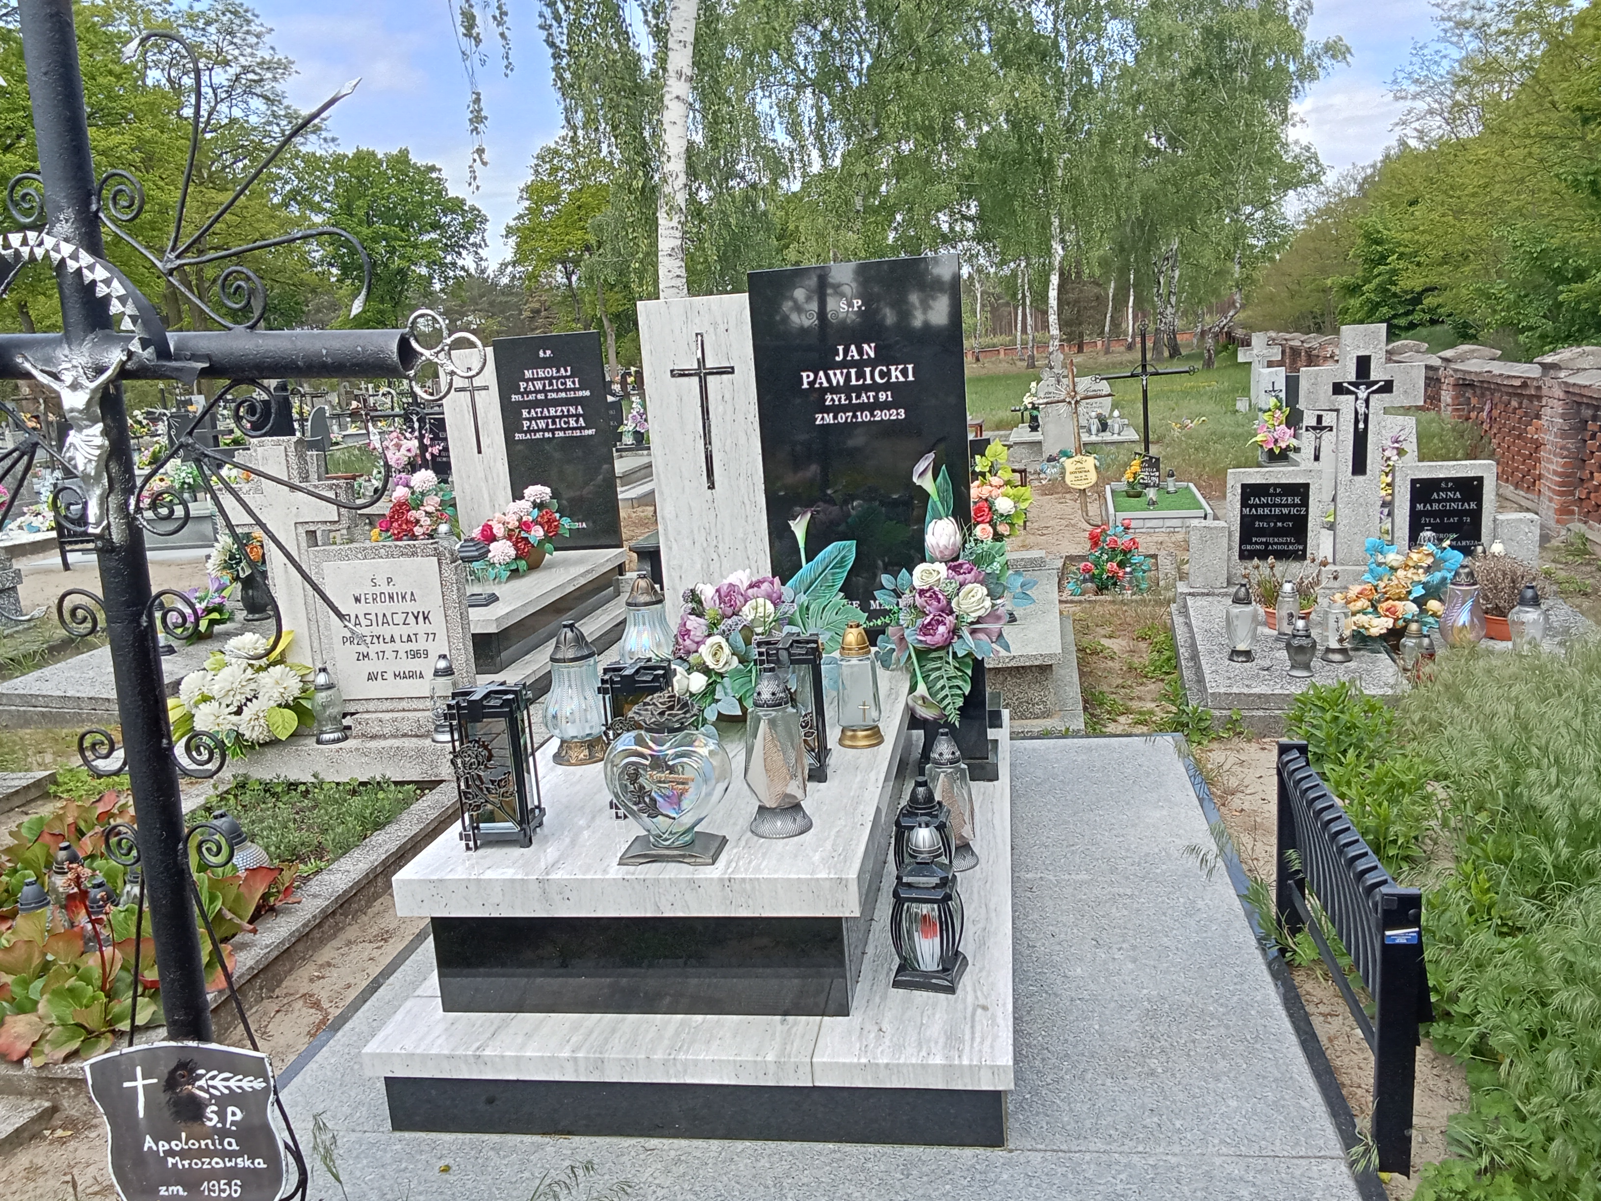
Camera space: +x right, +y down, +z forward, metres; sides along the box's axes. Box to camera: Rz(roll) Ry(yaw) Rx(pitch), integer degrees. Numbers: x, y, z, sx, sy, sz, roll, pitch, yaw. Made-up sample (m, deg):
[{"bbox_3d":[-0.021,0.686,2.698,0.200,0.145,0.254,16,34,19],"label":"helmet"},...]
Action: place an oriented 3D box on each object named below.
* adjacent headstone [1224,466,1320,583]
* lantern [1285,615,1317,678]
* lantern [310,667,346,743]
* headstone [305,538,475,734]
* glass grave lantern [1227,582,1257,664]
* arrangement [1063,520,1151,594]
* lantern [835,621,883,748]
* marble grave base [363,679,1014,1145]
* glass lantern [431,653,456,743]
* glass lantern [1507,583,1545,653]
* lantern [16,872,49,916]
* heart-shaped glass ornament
[{"bbox_3d":[2.264,-0.364,5.993,0.445,0.570,0.100,-1,11,17],"label":"adjacent headstone"},{"bbox_3d":[1.725,0.151,4.301,0.103,0.212,0.103,-1,11,17],"label":"lantern"},{"bbox_3d":[-1.542,0.338,4.065,0.095,0.254,0.095,-6,11,-10],"label":"lantern"},{"bbox_3d":[-1.422,0.138,4.393,0.510,0.680,0.130,-3,11,9],"label":"headstone"},{"bbox_3d":[1.605,0.077,4.550,0.100,0.283,0.100,-1,11,17],"label":"glass grave lantern"},{"bbox_3d":[1.786,-0.268,7.257,0.460,0.390,0.360,-3,11,10],"label":"arrangement"},{"bbox_3d":[0.141,0.195,3.036,0.115,0.288,0.115,-2,11,10],"label":"lantern"},{"bbox_3d":[-0.060,0.512,3.043,1.120,0.441,2.007,-2,11,10],"label":"marble grave base"},{"bbox_3d":[-1.234,0.331,4.310,0.095,0.305,0.095,-2,11,10],"label":"glass lantern"},{"bbox_3d":[2.682,0.067,4.597,0.138,0.265,0.138,-1,11,17],"label":"glass lantern"},{"bbox_3d":[-2.019,0.844,3.311,0.100,0.245,0.100,-3,11,10],"label":"lantern"},{"bbox_3d":[-0.234,0.333,2.228,0.210,0.240,0.115,-2,11,10],"label":"heart-shaped glass ornament"}]

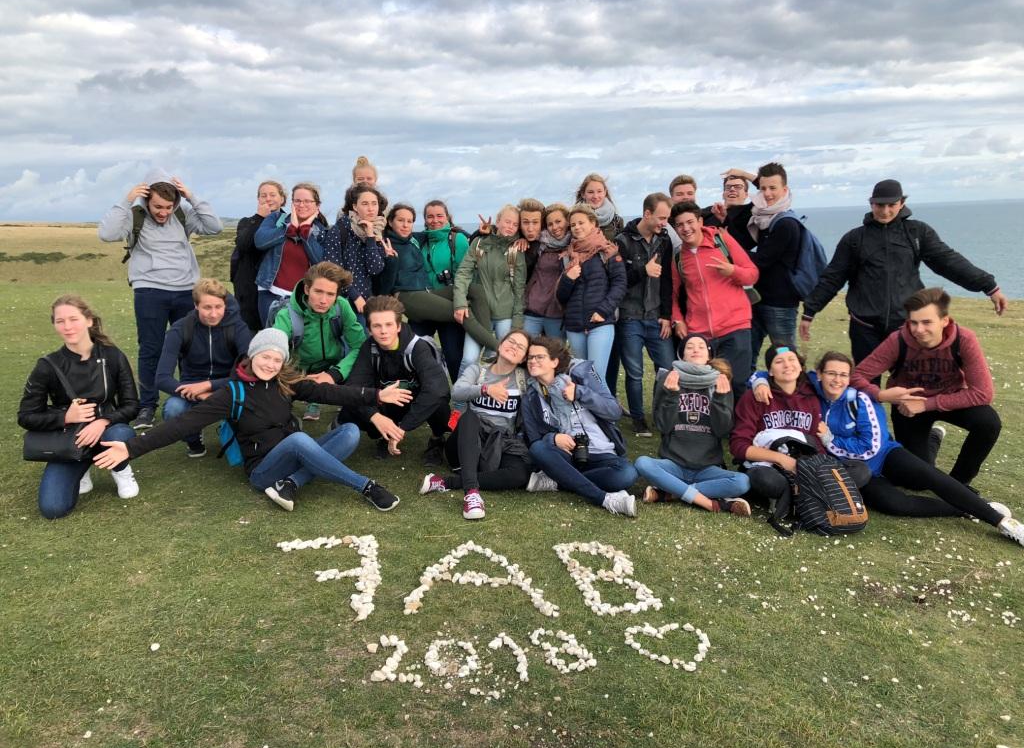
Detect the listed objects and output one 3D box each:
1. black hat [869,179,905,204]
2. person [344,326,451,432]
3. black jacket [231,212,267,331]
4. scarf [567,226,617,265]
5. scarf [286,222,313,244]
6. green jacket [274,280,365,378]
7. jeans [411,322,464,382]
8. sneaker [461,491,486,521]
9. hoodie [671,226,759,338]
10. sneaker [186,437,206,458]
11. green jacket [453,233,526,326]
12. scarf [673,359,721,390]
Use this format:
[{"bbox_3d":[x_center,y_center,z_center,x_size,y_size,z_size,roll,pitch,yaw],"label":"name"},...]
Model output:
[{"bbox_3d":[2.199,-1.073,4.870,0.190,0.140,0.250,2,24,25],"label":"black hat"},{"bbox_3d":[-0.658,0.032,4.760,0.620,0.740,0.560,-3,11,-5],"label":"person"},{"bbox_3d":[-1.927,-0.752,6.200,0.460,0.880,0.380,-5,11,-17],"label":"black jacket"},{"bbox_3d":[0.501,-0.793,5.150,0.290,0.240,0.230,1,11,14],"label":"scarf"},{"bbox_3d":[-1.327,-0.874,5.150,0.180,0.140,0.160,-4,11,-9],"label":"scarf"},{"bbox_3d":[-1.156,-0.244,5.000,0.540,0.570,0.440,-3,11,-9],"label":"green jacket"},{"bbox_3d":[-0.554,-0.127,5.912,0.380,0.890,0.270,-3,11,0],"label":"jeans"},{"bbox_3d":[-0.200,0.642,4.226,0.100,0.110,0.270,-3,10,-5],"label":"sneaker"},{"bbox_3d":[1.186,-0.536,4.850,0.550,0.680,0.340,0,11,11],"label":"hoodie"},{"bbox_3d":[-1.974,0.432,5.159,0.105,0.115,0.285,-7,11,-24],"label":"sneaker"},{"bbox_3d":[-0.149,-0.634,5.500,0.500,0.640,0.290,-1,10,7],"label":"green jacket"},{"bbox_3d":[1.007,0.008,4.520,0.270,0.180,0.220,-1,11,7],"label":"scarf"}]

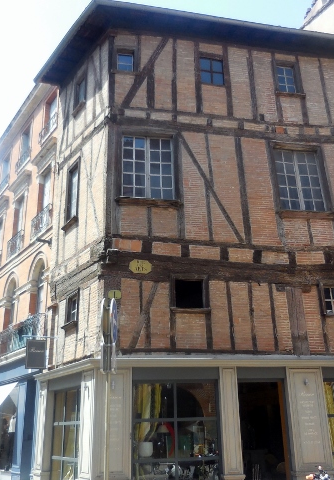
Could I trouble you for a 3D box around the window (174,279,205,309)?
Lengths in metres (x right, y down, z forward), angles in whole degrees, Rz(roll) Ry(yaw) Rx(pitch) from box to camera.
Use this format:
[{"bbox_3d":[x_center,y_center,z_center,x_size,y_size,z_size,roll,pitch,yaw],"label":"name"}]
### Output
[{"bbox_3d":[0.495,1.162,9.976,0.647,0.631,0.100,3,-21,-10],"label":"window"}]

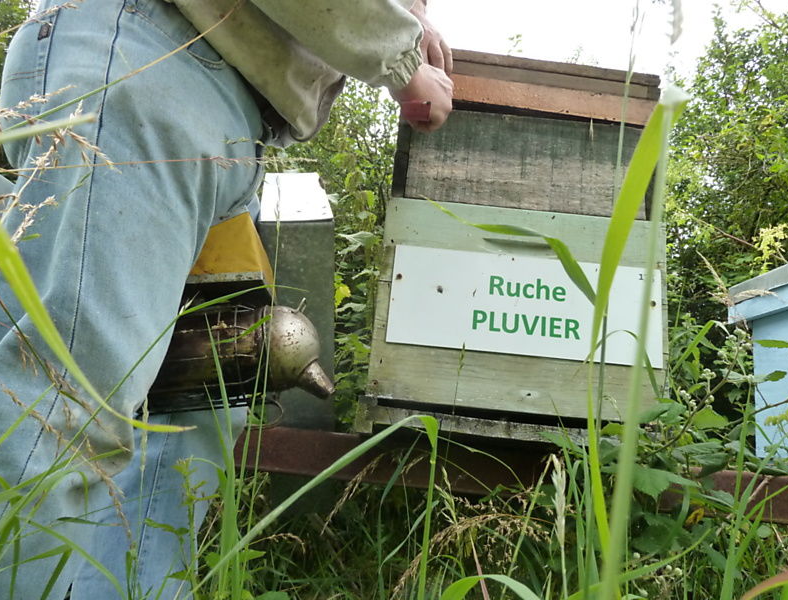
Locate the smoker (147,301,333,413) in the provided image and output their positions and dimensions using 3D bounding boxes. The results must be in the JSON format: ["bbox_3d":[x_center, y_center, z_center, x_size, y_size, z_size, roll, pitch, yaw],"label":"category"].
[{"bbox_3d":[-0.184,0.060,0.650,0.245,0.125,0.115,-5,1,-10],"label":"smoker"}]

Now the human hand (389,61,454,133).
[{"bbox_3d":[0.046,-0.315,0.898,0.100,0.088,0.085,35,0,-12],"label":"human hand"}]

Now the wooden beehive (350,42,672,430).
[{"bbox_3d":[0.202,-0.049,1.117,0.445,0.640,0.540,5,-13,0],"label":"wooden beehive"}]

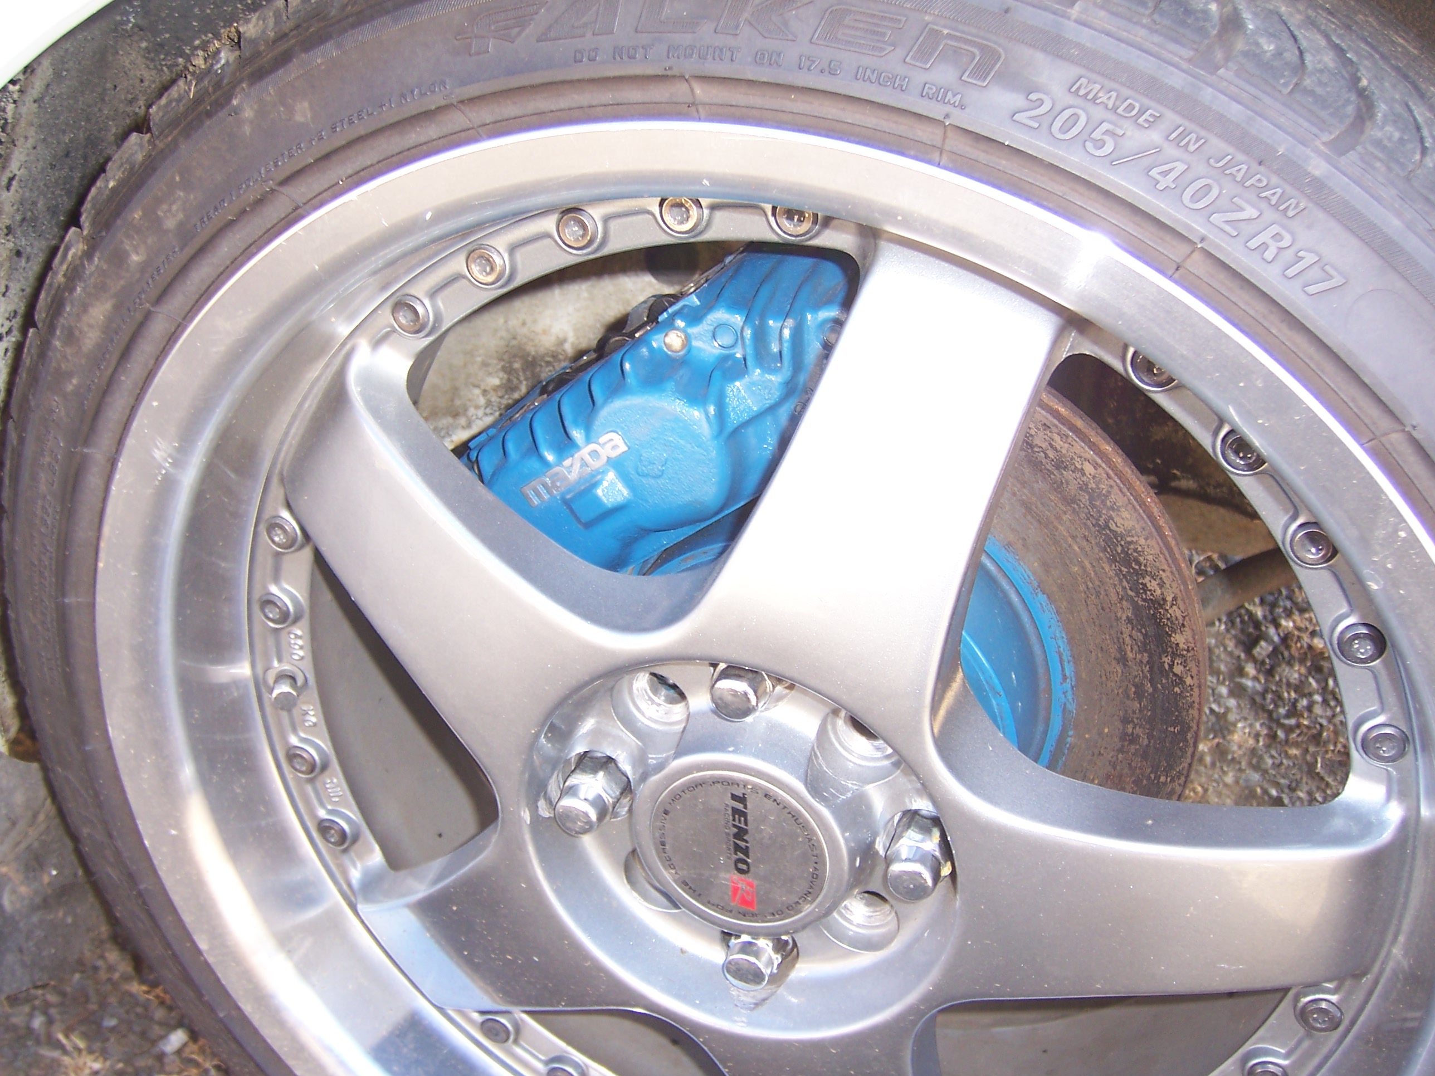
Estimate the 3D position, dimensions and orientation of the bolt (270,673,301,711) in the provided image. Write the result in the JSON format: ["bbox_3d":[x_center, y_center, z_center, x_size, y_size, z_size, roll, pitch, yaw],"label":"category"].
[{"bbox_3d":[-0.168,0.059,0.581,0.009,0.009,0.015,-5,27,-17],"label":"bolt"}]

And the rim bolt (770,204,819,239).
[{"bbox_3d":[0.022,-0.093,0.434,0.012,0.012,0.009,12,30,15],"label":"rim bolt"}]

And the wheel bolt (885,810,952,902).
[{"bbox_3d":[0.067,0.104,0.488,0.022,0.022,0.029,9,29,17],"label":"wheel bolt"}]

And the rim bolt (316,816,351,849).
[{"bbox_3d":[-0.157,0.120,0.610,0.013,0.013,0.007,9,29,17],"label":"rim bolt"}]

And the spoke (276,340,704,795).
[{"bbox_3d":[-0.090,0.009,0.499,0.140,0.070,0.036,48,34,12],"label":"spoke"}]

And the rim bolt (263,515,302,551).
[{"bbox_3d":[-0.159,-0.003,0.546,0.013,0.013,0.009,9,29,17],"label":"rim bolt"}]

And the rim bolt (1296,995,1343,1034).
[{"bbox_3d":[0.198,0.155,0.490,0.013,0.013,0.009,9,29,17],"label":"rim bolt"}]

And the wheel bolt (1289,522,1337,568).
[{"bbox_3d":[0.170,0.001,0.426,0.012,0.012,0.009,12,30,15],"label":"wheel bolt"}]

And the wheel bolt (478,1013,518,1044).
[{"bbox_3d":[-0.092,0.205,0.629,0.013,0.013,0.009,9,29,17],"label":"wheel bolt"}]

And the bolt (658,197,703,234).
[{"bbox_3d":[-0.011,-0.095,0.440,0.013,0.013,0.007,9,29,17],"label":"bolt"}]

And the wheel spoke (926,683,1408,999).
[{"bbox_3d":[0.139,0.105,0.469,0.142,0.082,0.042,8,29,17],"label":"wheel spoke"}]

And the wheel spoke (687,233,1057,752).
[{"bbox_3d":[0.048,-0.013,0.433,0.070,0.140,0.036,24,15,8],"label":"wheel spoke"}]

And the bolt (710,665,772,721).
[{"bbox_3d":[0.010,0.044,0.476,0.021,0.021,0.030,9,29,17],"label":"bolt"}]

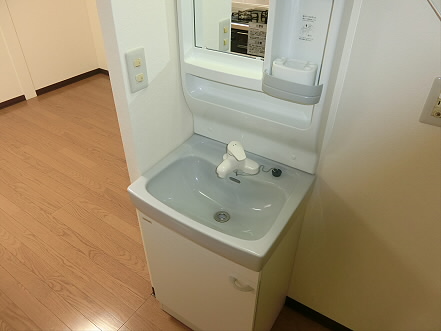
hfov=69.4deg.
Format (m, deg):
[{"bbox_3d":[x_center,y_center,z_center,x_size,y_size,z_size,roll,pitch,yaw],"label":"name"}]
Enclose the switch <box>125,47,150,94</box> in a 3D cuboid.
[{"bbox_3d":[-0.247,-0.281,0.949,0.010,0.118,0.073,20,40,25],"label":"switch"}]

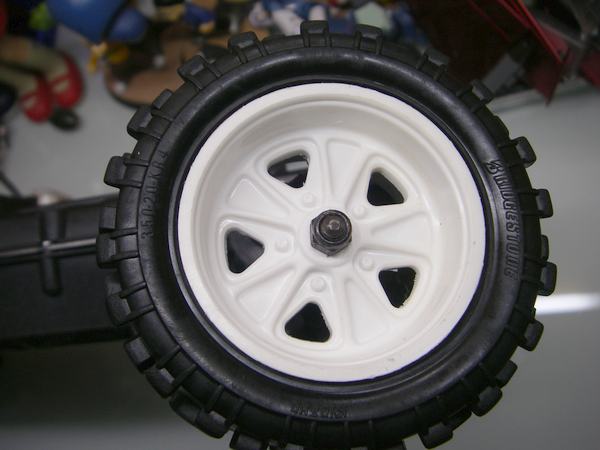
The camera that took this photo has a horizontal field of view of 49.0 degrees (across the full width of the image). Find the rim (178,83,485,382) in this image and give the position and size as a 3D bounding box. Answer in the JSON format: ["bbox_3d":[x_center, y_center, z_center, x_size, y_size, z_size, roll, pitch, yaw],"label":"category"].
[{"bbox_3d":[0.005,0.003,0.129,0.055,0.025,0.055,0,75,-5],"label":"rim"}]

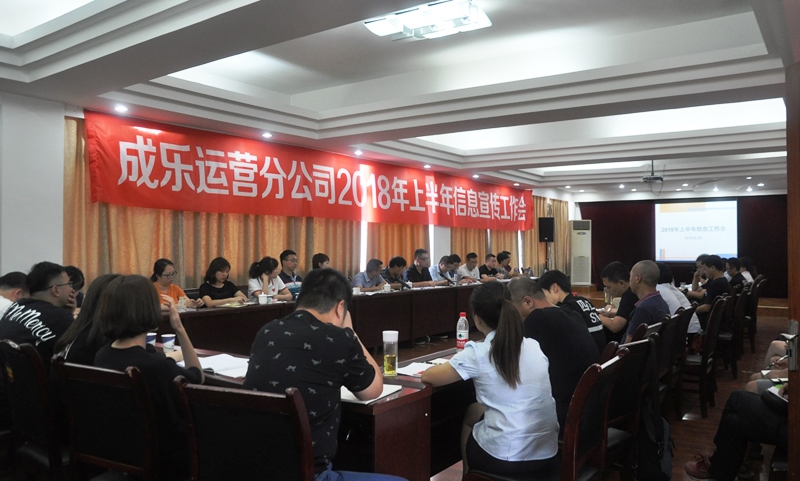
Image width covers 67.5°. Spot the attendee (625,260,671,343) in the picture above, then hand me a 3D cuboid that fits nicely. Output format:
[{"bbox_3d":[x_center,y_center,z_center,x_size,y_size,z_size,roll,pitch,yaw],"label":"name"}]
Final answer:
[{"bbox_3d":[1.548,0.795,4.276,0.780,1.330,0.500,1,0,38],"label":"attendee"}]

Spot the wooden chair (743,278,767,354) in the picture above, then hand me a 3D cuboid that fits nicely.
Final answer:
[{"bbox_3d":[4.544,0.970,7.965,0.540,0.965,0.450,1,0,37],"label":"wooden chair"}]

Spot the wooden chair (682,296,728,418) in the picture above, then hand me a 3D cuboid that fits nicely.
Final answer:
[{"bbox_3d":[2.447,0.953,5.107,0.540,0.965,0.450,1,0,37],"label":"wooden chair"}]

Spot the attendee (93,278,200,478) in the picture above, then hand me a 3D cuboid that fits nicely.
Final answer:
[{"bbox_3d":[-1.011,0.770,2.596,0.490,1.260,0.680,1,0,37],"label":"attendee"}]

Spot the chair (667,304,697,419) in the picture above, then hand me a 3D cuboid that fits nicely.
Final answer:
[{"bbox_3d":[1.952,0.979,4.637,0.560,0.970,0.470,1,0,36],"label":"chair"}]

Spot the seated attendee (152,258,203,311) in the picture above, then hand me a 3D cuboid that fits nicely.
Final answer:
[{"bbox_3d":[-2.183,0.768,5.491,0.720,1.220,0.520,1,0,32],"label":"seated attendee"}]

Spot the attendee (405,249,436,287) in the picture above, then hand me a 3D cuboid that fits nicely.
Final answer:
[{"bbox_3d":[0.371,0.786,9.307,0.800,1.310,0.550,1,0,30],"label":"attendee"}]

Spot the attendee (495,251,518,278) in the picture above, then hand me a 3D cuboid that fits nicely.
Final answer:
[{"bbox_3d":[2.079,0.864,11.552,0.780,1.240,0.530,1,0,29],"label":"attendee"}]

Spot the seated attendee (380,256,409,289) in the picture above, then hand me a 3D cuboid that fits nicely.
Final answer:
[{"bbox_3d":[-0.011,0.838,8.535,0.780,1.200,0.520,1,0,32],"label":"seated attendee"}]

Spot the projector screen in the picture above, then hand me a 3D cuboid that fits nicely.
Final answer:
[{"bbox_3d":[7.523,-0.219,15.253,1.960,1.600,0.060,1,0,37],"label":"projector screen"}]

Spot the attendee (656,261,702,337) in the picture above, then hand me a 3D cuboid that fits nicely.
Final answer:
[{"bbox_3d":[2.122,0.820,4.926,0.750,1.260,0.520,1,0,37],"label":"attendee"}]

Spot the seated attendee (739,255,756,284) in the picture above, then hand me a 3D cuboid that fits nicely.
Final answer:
[{"bbox_3d":[4.457,0.873,7.899,0.730,1.270,0.500,1,0,37],"label":"seated attendee"}]

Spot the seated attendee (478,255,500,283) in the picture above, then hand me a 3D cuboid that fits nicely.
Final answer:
[{"bbox_3d":[1.741,0.861,11.105,0.780,1.230,0.550,1,0,29],"label":"seated attendee"}]

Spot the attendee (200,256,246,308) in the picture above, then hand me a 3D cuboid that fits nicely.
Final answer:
[{"bbox_3d":[-1.811,0.802,6.183,0.780,1.240,0.520,1,0,36],"label":"attendee"}]

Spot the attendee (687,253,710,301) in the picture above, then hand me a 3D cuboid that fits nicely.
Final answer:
[{"bbox_3d":[3.638,0.804,7.131,0.750,1.280,0.520,1,0,37],"label":"attendee"}]

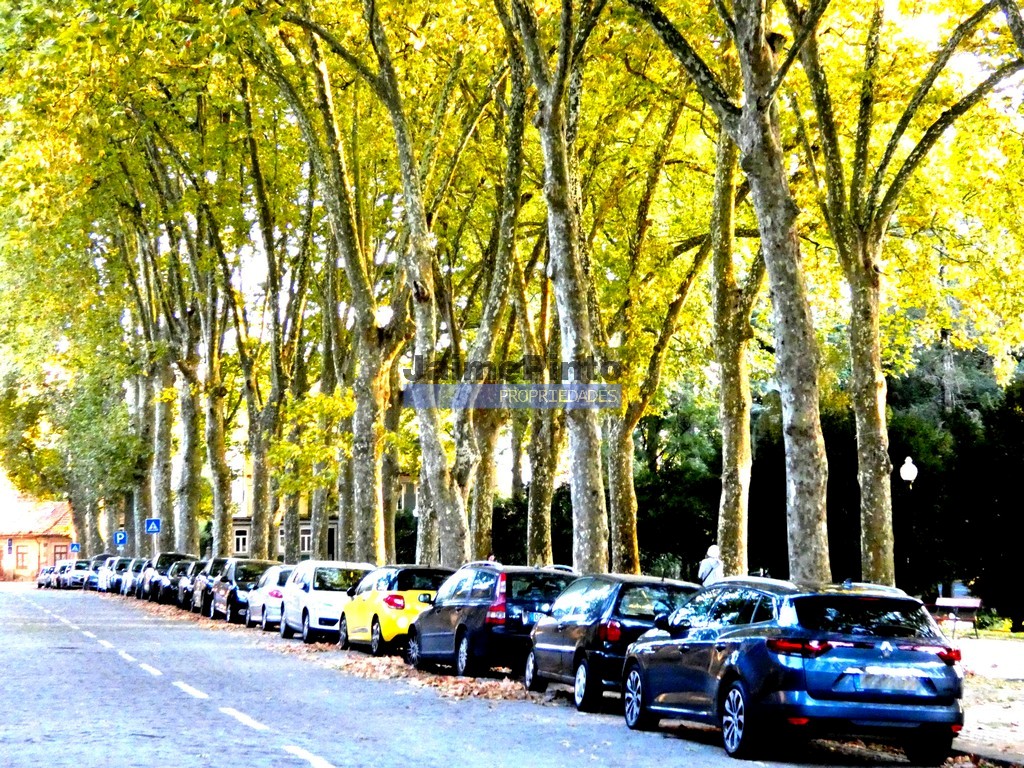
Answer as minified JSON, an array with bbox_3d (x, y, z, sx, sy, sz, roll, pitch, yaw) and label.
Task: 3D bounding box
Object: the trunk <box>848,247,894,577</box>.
[{"bbox_3d":[5.958,1.022,34.221,0.680,6.849,0.600,2,-5,-15],"label":"trunk"}]

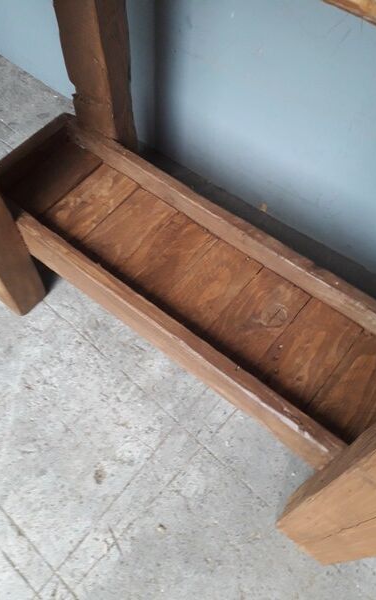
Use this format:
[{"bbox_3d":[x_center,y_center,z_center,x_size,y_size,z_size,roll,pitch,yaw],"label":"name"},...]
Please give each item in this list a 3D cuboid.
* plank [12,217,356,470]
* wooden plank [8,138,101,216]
[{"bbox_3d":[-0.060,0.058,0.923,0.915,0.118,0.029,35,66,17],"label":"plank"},{"bbox_3d":[-0.320,-0.277,1.124,0.105,0.021,0.227,35,66,17],"label":"wooden plank"}]

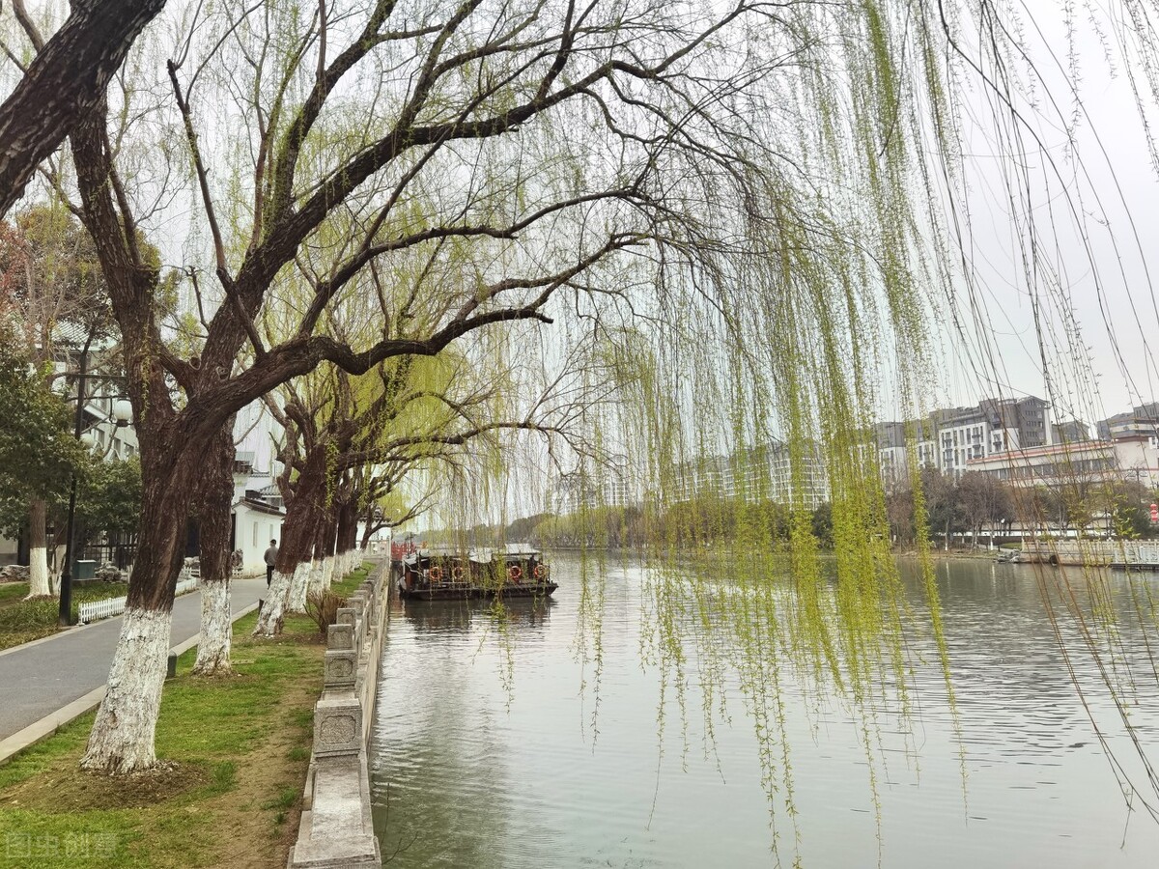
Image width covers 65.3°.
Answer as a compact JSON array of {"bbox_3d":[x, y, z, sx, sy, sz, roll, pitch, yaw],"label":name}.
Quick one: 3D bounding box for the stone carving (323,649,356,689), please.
[{"bbox_3d":[-2.051,2.013,7.753,0.260,0.280,0.230,2,-7,-14],"label":"stone carving"}]

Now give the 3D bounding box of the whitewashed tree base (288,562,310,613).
[{"bbox_3d":[-6.767,3.680,21.850,0.504,1.162,0.500,0,-7,0],"label":"whitewashed tree base"}]

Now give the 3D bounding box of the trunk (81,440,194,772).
[{"bbox_3d":[-3.456,1.294,7.106,0.727,2.505,0.600,0,-7,0],"label":"trunk"}]

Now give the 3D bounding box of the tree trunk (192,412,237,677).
[{"bbox_3d":[-4.818,1.433,11.943,0.500,3.343,0.500,0,-7,0],"label":"tree trunk"}]

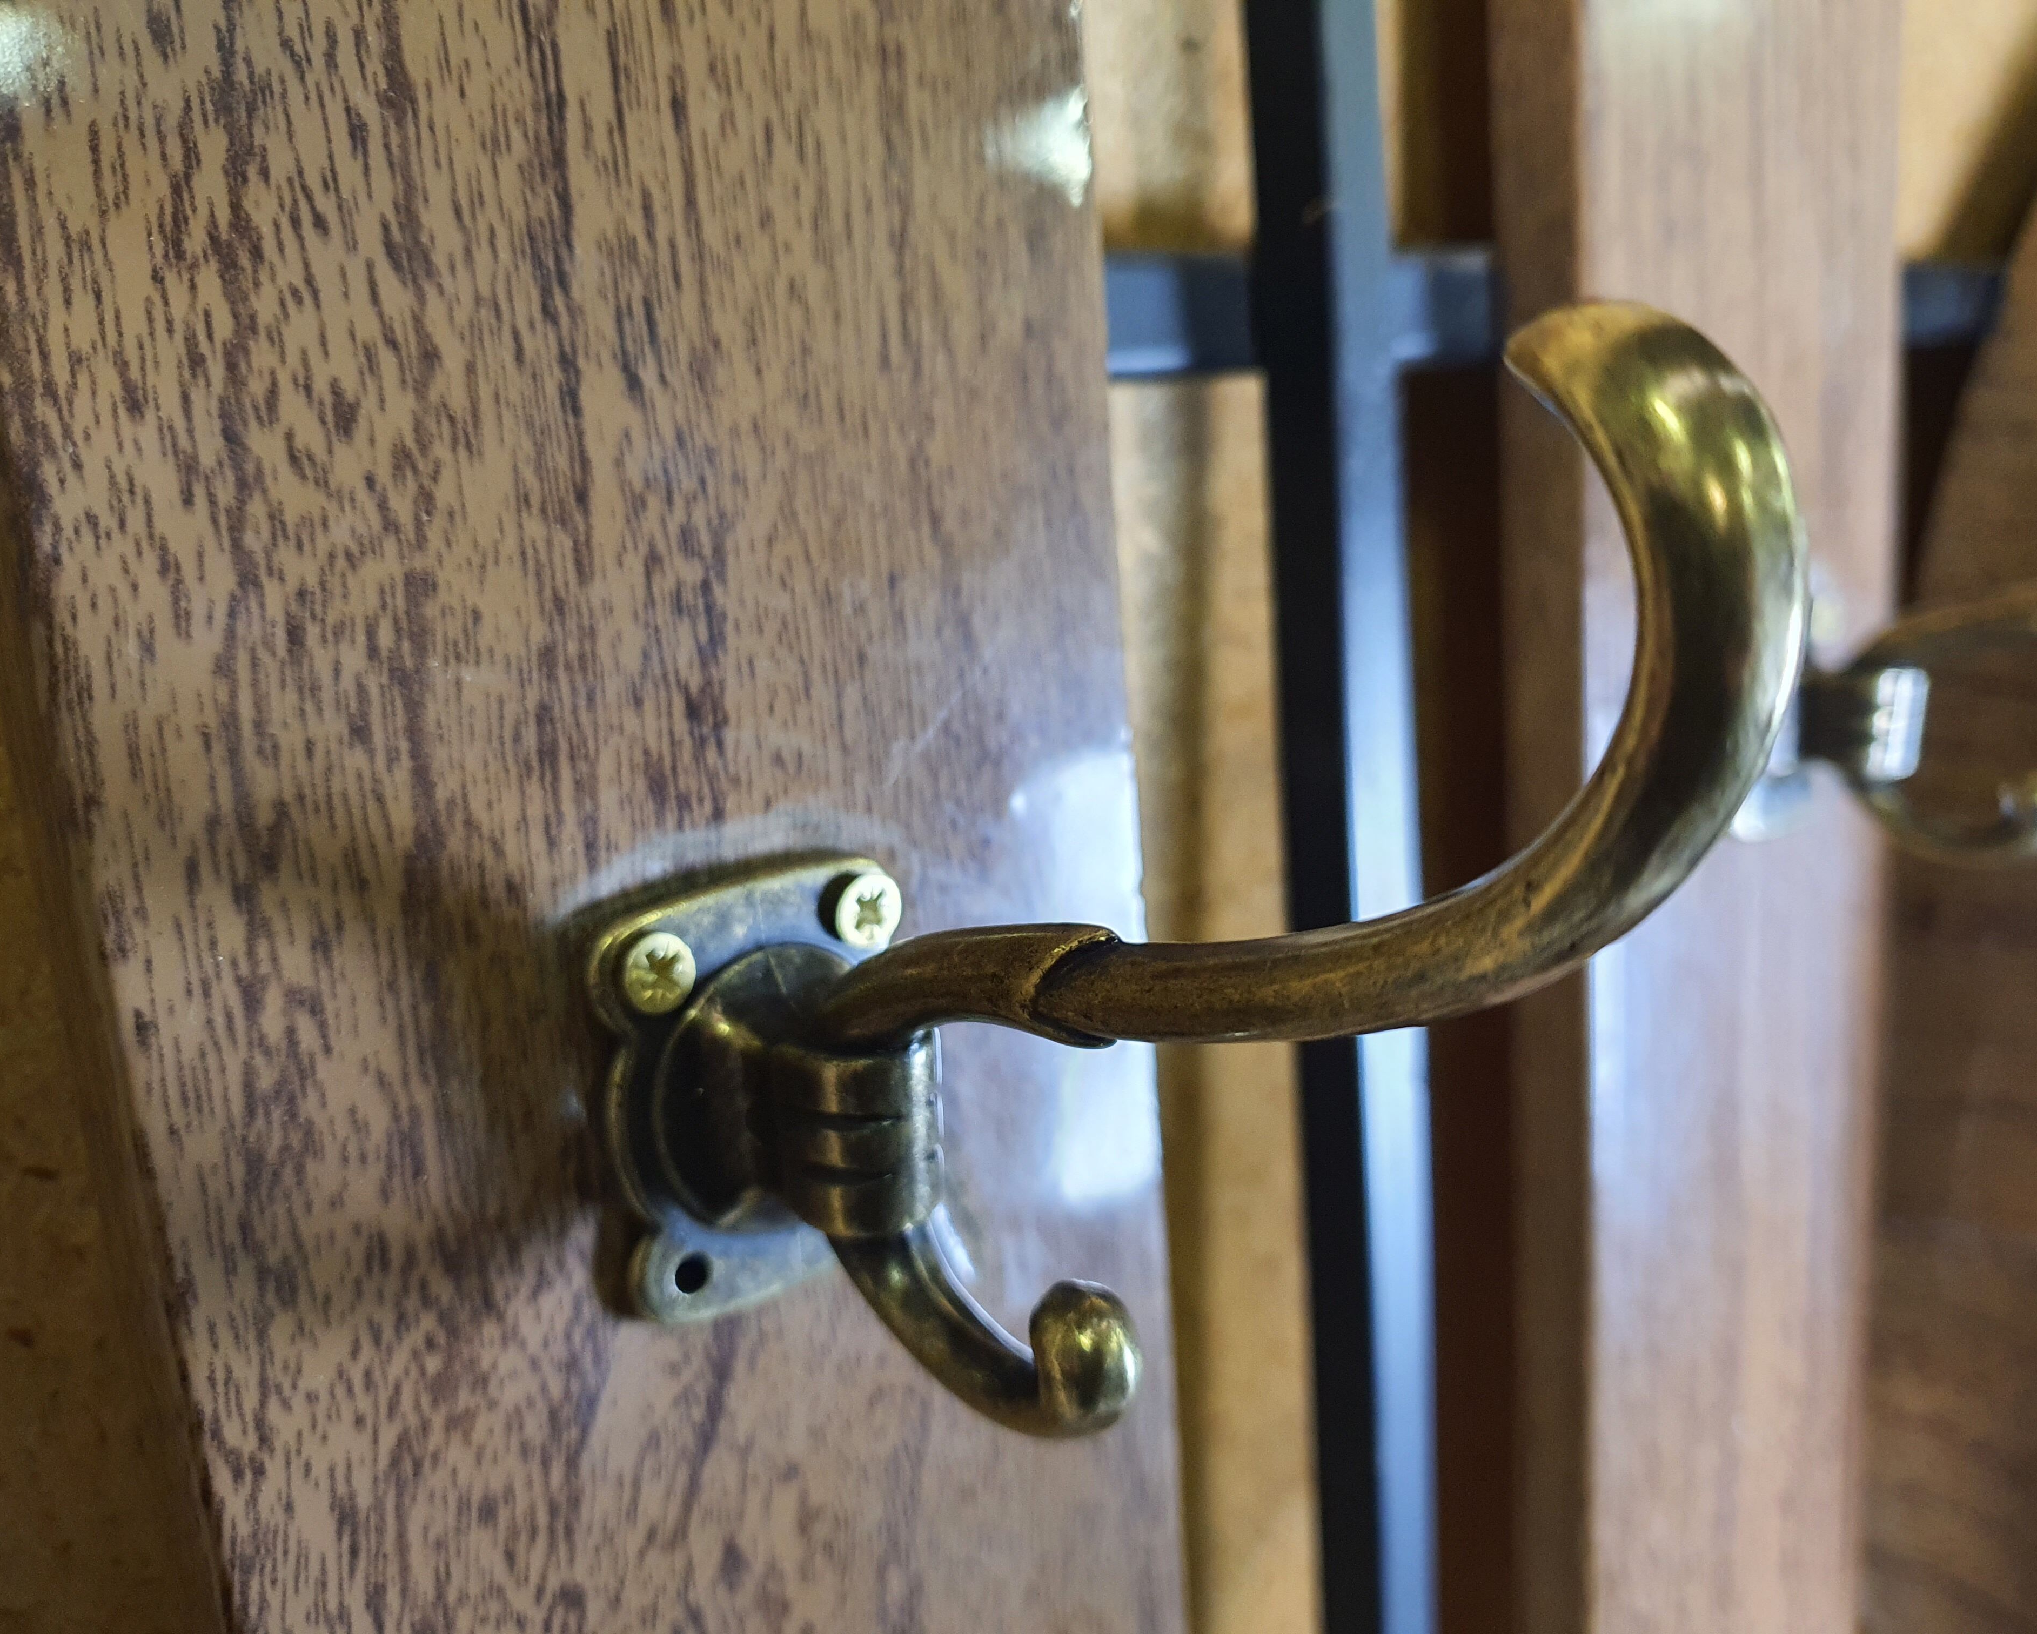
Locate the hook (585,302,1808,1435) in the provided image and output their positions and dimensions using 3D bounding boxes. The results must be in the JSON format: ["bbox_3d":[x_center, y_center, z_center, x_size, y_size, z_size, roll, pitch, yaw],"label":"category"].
[{"bbox_3d":[0.005,0.011,0.122,0.035,0.084,0.101,-14,14,-40],"label":"hook"}]

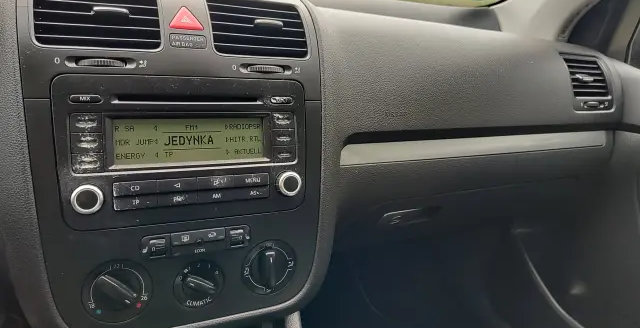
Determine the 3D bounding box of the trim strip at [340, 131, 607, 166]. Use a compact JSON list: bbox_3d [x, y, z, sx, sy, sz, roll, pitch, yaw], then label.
[{"bbox_3d":[0.242,-0.028,0.600,0.479,0.027,0.018,-3,14,-23],"label":"trim strip"}]

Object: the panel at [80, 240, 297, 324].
[{"bbox_3d":[-0.117,0.115,0.414,0.200,0.062,0.025,-3,9,-23],"label":"panel"}]

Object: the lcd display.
[{"bbox_3d":[-0.117,-0.023,0.396,0.136,0.041,0.008,-3,9,-23],"label":"lcd display"}]

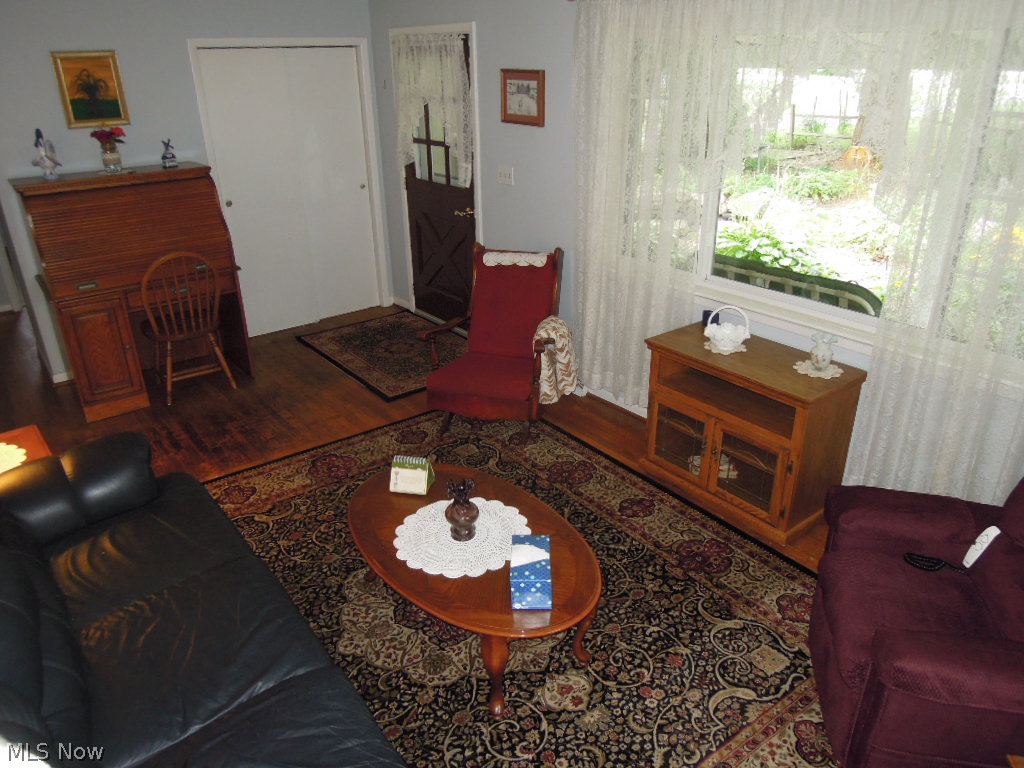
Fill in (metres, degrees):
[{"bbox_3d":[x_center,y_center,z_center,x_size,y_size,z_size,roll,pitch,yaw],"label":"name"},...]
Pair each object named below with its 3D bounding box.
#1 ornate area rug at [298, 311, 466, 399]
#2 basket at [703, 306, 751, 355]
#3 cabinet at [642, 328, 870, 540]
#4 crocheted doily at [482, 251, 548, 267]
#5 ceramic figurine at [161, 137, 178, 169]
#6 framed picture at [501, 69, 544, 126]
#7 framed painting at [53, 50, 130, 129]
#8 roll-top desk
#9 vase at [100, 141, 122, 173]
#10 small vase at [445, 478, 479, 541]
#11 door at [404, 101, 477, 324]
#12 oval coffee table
[{"bbox_3d":[-0.821,-0.258,5.198,0.990,0.010,1.450,-19,30,-33],"label":"ornate area rug"},{"bbox_3d":[0.973,-0.250,3.215,0.190,0.190,0.170,9,26,22],"label":"basket"},{"bbox_3d":[1.056,0.186,3.291,0.420,0.669,0.860,-18,29,-33],"label":"cabinet"},{"bbox_3d":[0.017,-0.645,3.661,0.340,0.075,0.060,7,26,17],"label":"crocheted doily"},{"bbox_3d":[-2.210,-1.480,4.558,0.095,0.172,0.090,-19,30,-33],"label":"ceramic figurine"},{"bbox_3d":[0.055,-1.692,4.196,0.025,0.300,0.415,-19,30,-33],"label":"framed picture"},{"bbox_3d":[-2.572,-1.804,4.354,0.348,0.430,0.030,-18,29,-33],"label":"framed painting"},{"bbox_3d":[-2.318,-0.623,4.458,1.040,1.301,0.763,-18,29,-33],"label":"roll-top desk"},{"bbox_3d":[-2.501,-1.411,4.421,0.108,0.175,0.108,-19,30,-33],"label":"vase"},{"bbox_3d":[-0.176,0.443,2.470,0.112,0.196,0.112,-1,25,1],"label":"small vase"},{"bbox_3d":[-0.519,-1.366,5.263,0.060,1.900,0.930,-19,30,-33],"label":"door"},{"bbox_3d":[-0.150,0.698,2.531,0.654,0.400,1.123,-20,30,-35],"label":"oval coffee table"}]

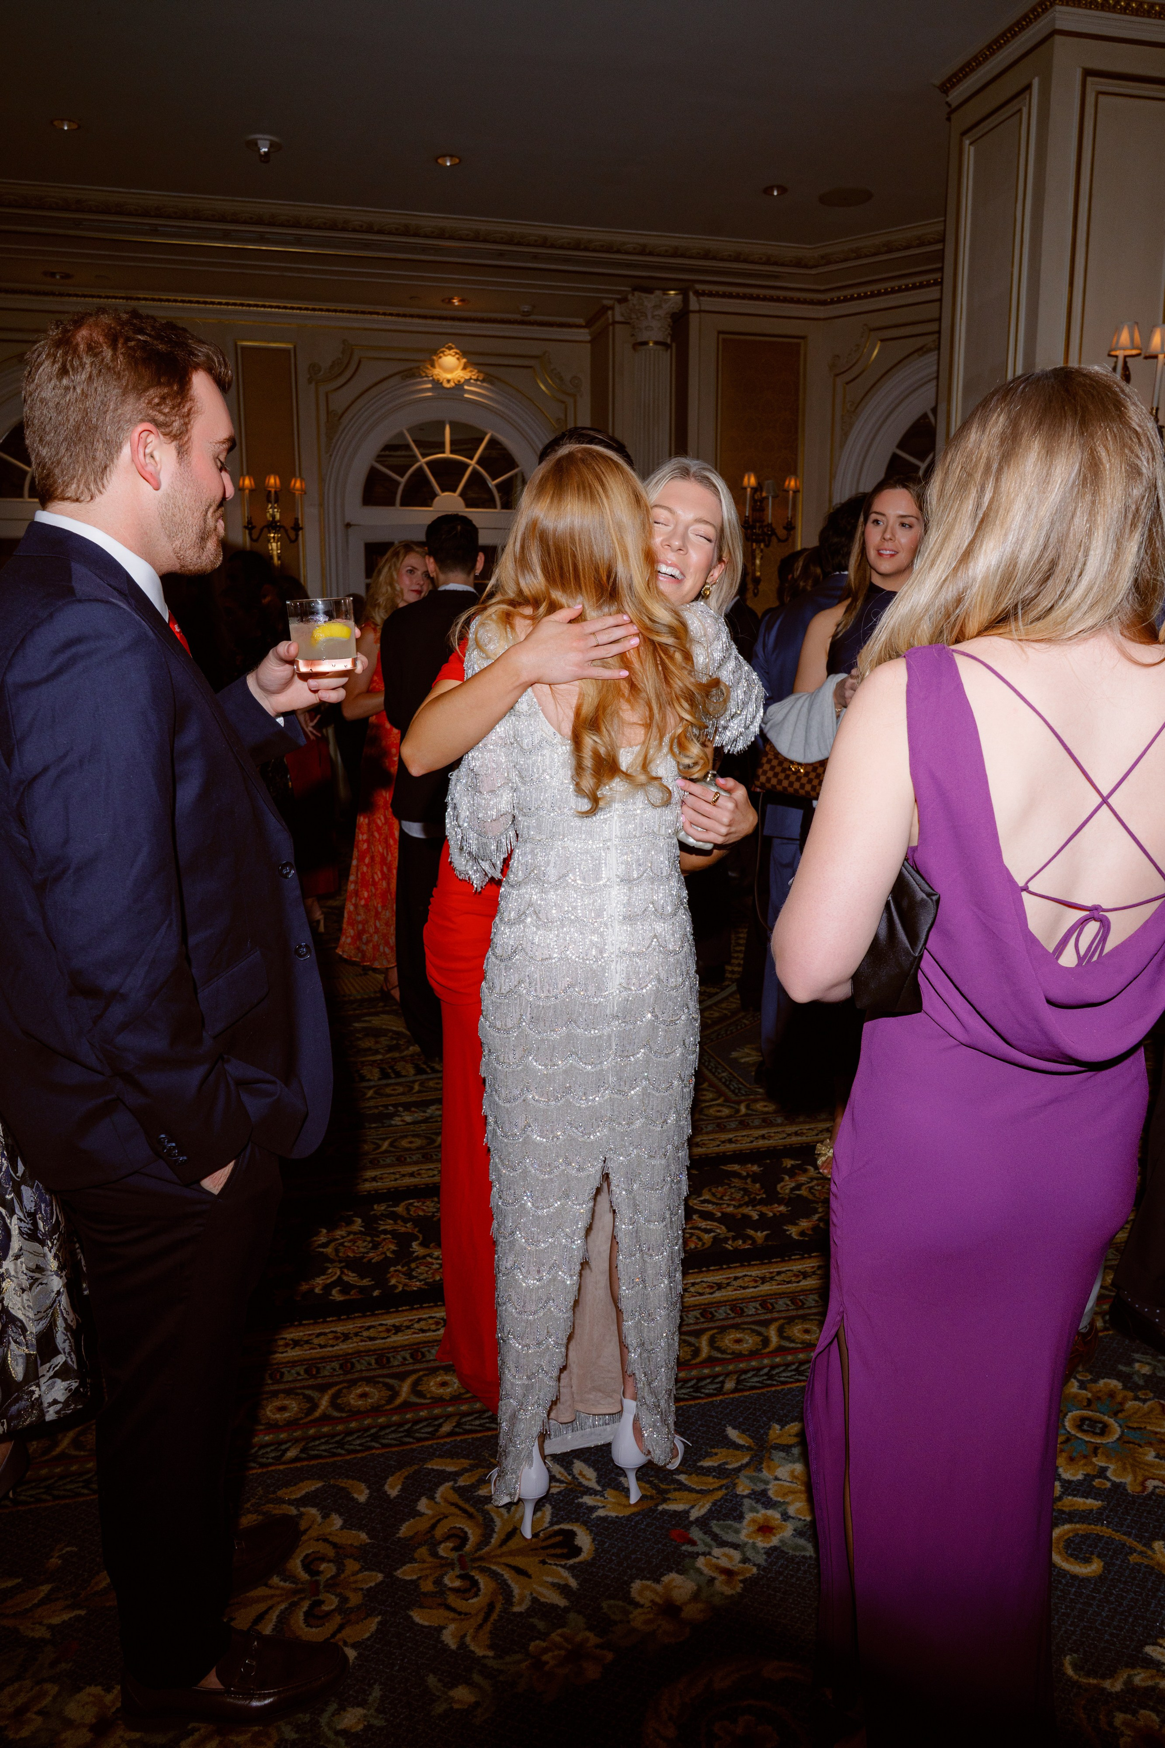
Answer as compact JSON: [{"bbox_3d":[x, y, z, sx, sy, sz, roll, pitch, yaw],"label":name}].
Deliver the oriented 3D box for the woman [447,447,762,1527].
[{"bbox_3d":[0.016,0.193,2.022,0.520,1.725,0.480,-3,11,-13],"label":"woman"}]

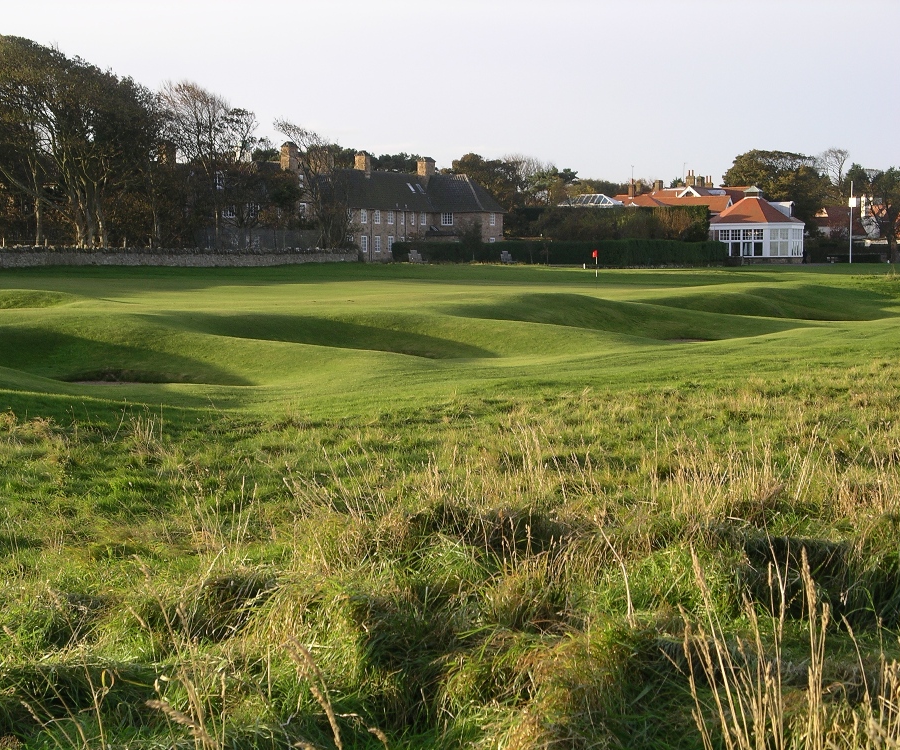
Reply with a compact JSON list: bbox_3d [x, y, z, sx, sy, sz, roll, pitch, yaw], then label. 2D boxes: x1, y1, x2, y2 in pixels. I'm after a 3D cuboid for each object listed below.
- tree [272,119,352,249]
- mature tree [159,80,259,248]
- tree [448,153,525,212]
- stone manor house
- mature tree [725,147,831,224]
[{"bbox_3d":[-13.486,-18.085,237.384,7.530,14.100,7.160,0,3,0],"label":"tree"},{"bbox_3d":[-22.293,-18.737,223.332,8.860,16.850,8.420,0,3,0],"label":"mature tree"},{"bbox_3d":[4.543,-20.996,301.319,9.080,13.330,9.080,0,3,0],"label":"tree"},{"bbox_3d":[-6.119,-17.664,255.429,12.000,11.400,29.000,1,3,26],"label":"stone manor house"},{"bbox_3d":[41.980,-21.968,311.282,13.330,14.250,12.660,0,3,0],"label":"mature tree"}]

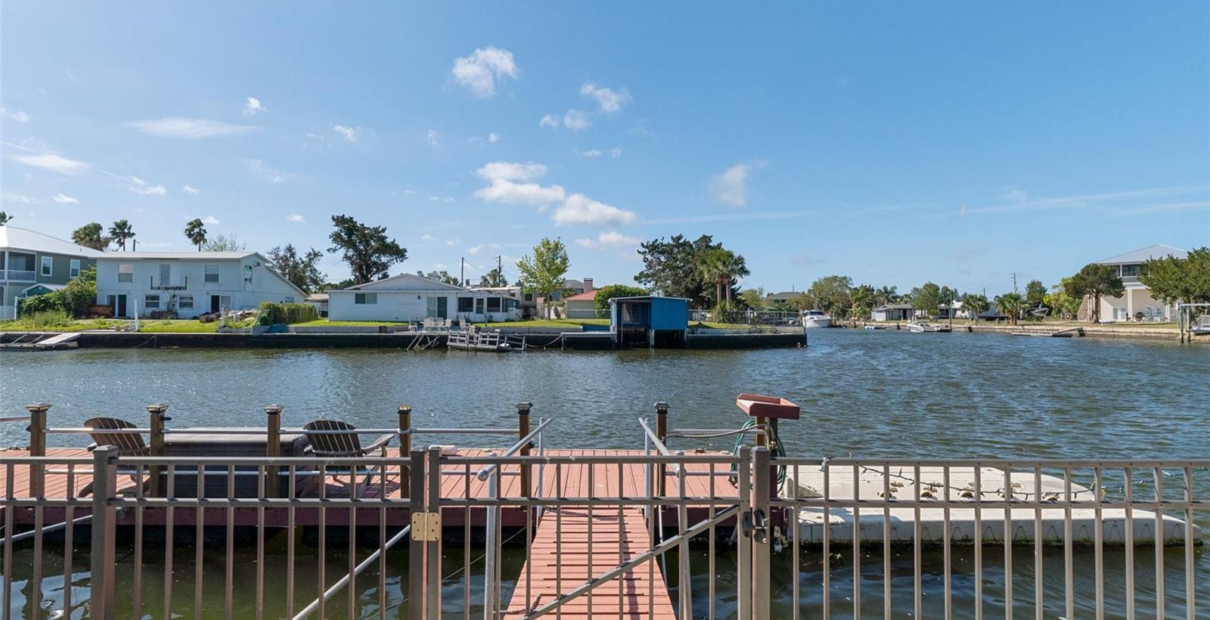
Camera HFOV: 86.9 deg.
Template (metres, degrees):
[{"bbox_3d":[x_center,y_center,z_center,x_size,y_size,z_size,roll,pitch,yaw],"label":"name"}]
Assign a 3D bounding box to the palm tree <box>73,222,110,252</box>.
[{"bbox_3d":[-62.700,-4.950,78.000,3.700,11.500,3.700,0,0,0],"label":"palm tree"}]

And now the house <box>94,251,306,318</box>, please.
[{"bbox_3d":[-39.050,-2.360,62.800,12.900,6.200,12.000,0,0,0],"label":"house"}]

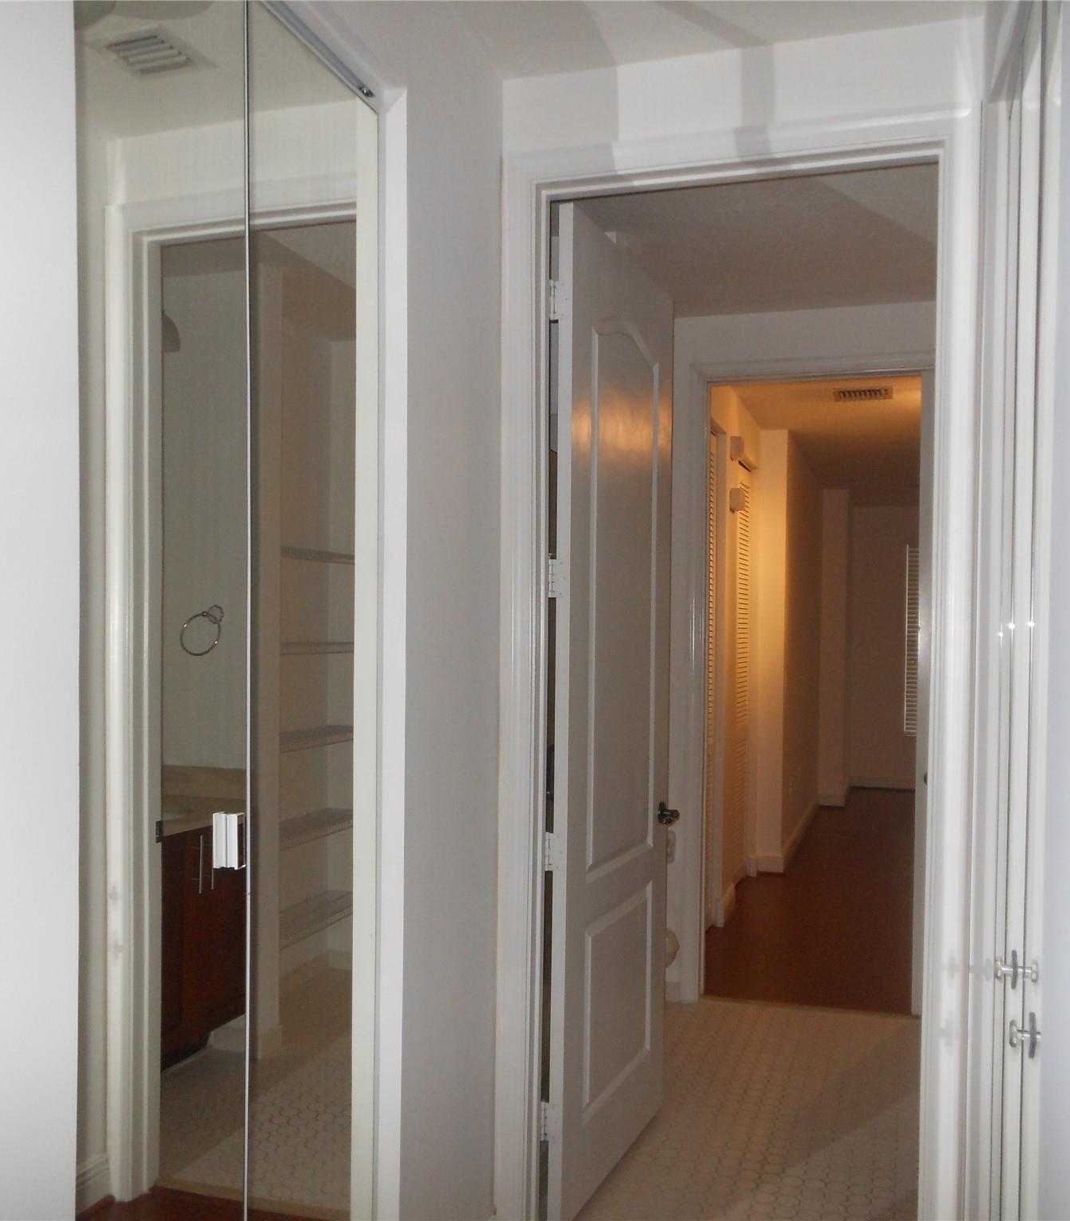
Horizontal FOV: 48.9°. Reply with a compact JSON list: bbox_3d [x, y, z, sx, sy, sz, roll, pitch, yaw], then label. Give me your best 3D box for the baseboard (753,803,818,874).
[{"bbox_3d":[1.868,1.580,8.515,0.180,0.100,2.850,0,-1,18],"label":"baseboard"}]

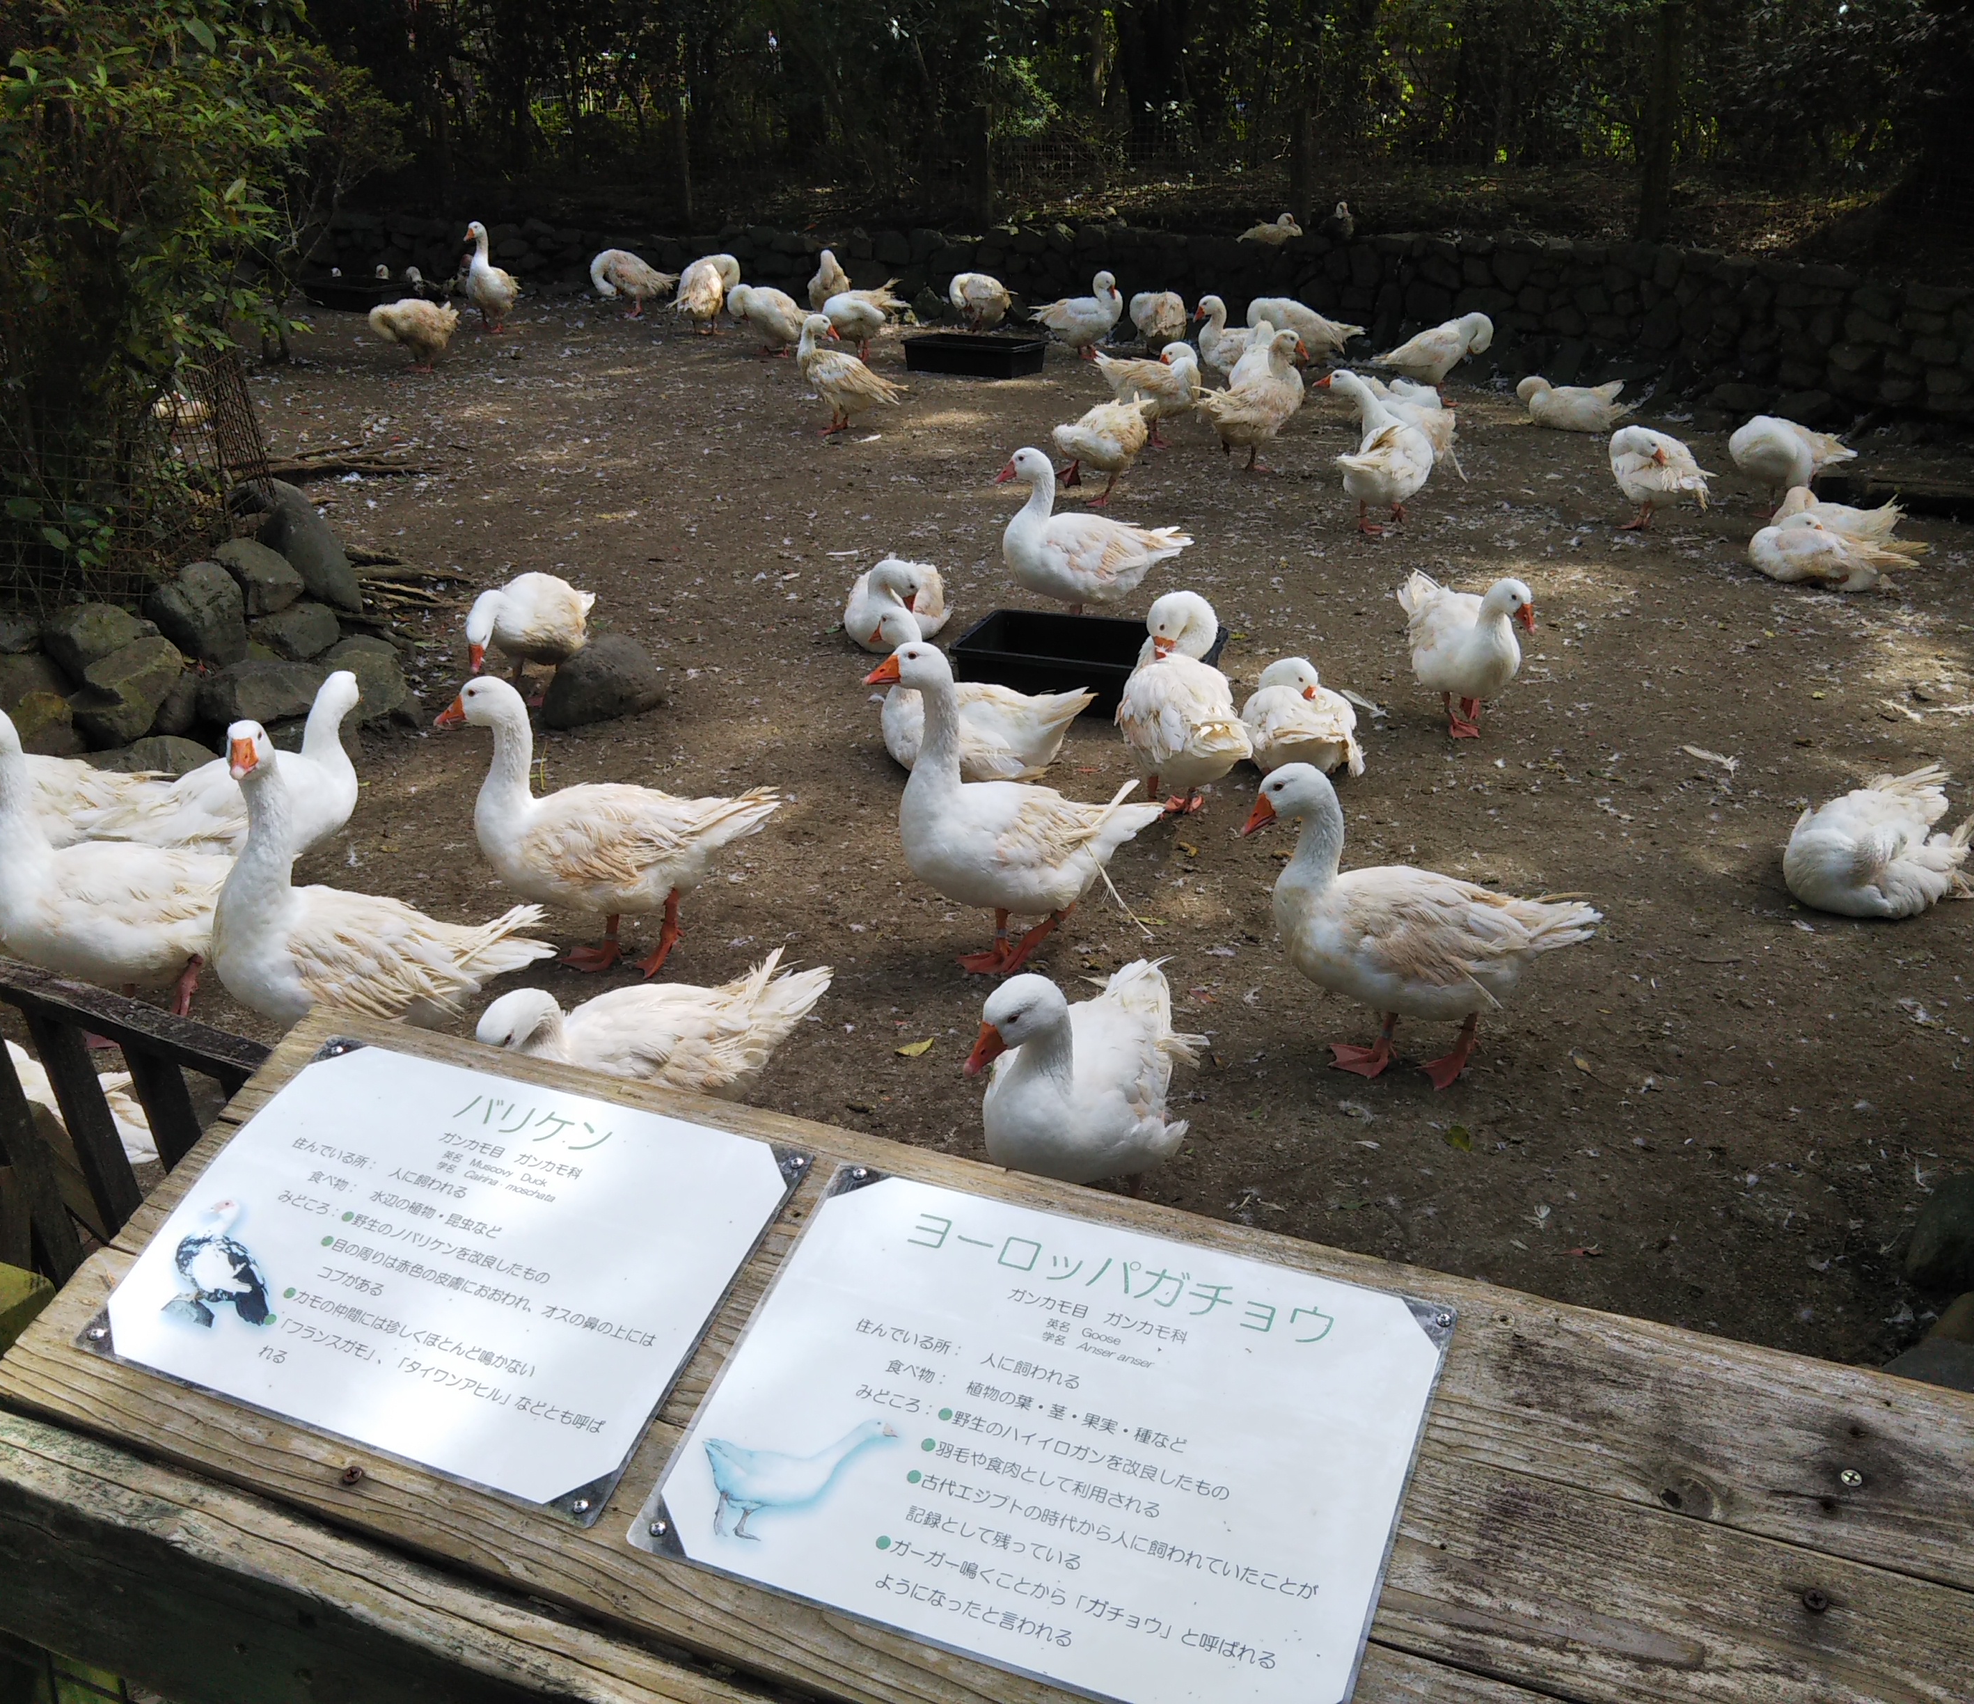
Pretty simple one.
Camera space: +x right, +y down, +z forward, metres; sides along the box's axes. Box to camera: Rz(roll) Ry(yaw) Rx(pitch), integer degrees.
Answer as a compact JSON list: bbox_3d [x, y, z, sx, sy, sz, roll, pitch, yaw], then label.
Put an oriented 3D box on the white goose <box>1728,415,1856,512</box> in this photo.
[{"bbox_3d":[3.405,-1.648,8.312,0.550,0.430,0.270,-5,23,-16],"label":"white goose"}]

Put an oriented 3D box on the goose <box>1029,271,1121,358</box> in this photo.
[{"bbox_3d":[0.530,-3.246,11.817,0.580,0.500,0.270,6,23,11],"label":"goose"}]

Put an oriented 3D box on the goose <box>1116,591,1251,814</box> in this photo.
[{"bbox_3d":[0.478,-0.358,4.742,0.284,0.516,0.533,-11,25,-26],"label":"goose"}]

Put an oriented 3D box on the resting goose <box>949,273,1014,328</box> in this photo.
[{"bbox_3d":[-0.029,-3.572,12.737,0.499,0.387,0.258,-13,26,-30],"label":"resting goose"}]

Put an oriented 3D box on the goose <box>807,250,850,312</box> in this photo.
[{"bbox_3d":[-1.066,-3.811,13.328,0.280,0.530,0.500,-1,22,-6],"label":"goose"}]

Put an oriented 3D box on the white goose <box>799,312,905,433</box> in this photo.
[{"bbox_3d":[-0.673,-2.373,9.784,0.624,0.548,0.260,12,25,25],"label":"white goose"}]

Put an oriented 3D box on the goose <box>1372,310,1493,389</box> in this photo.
[{"bbox_3d":[2.539,-2.828,11.287,0.658,0.522,0.290,5,23,11],"label":"goose"}]

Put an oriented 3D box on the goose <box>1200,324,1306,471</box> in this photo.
[{"bbox_3d":[1.169,-2.016,8.709,0.570,0.580,0.270,-8,24,-20],"label":"goose"}]

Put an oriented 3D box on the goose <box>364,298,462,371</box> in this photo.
[{"bbox_3d":[-3.171,-2.892,10.946,0.520,0.380,0.280,-2,22,-6],"label":"goose"}]

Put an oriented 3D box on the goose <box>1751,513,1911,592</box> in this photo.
[{"bbox_3d":[2.983,-1.054,6.884,0.580,0.230,0.290,5,22,10],"label":"goose"}]

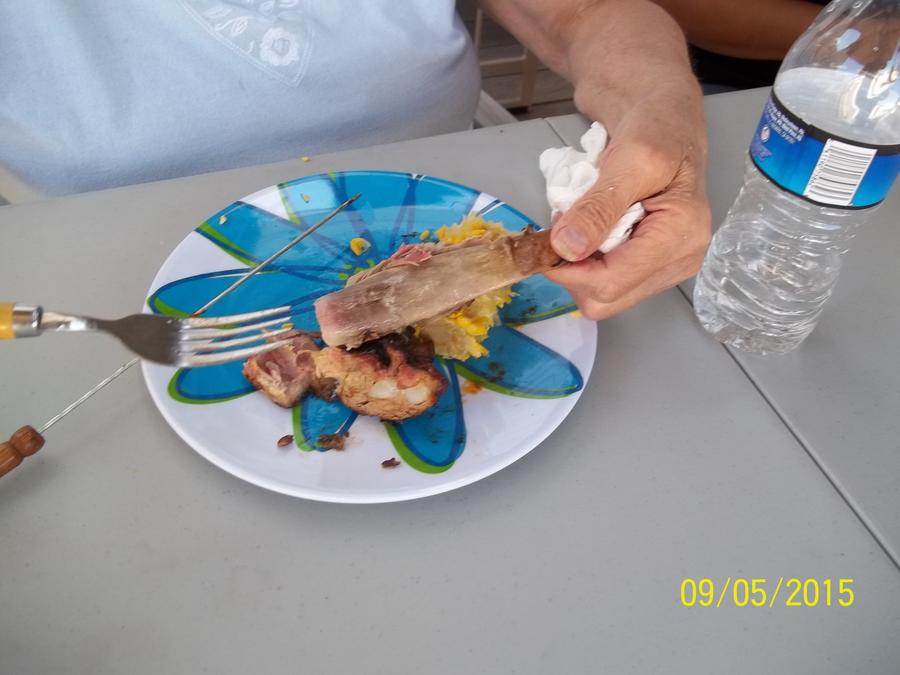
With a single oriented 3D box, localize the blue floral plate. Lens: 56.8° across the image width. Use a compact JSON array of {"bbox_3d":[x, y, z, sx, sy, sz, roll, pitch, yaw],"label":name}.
[{"bbox_3d":[-0.039,-0.008,0.412,0.219,0.020,0.219,1,48,-2],"label":"blue floral plate"}]

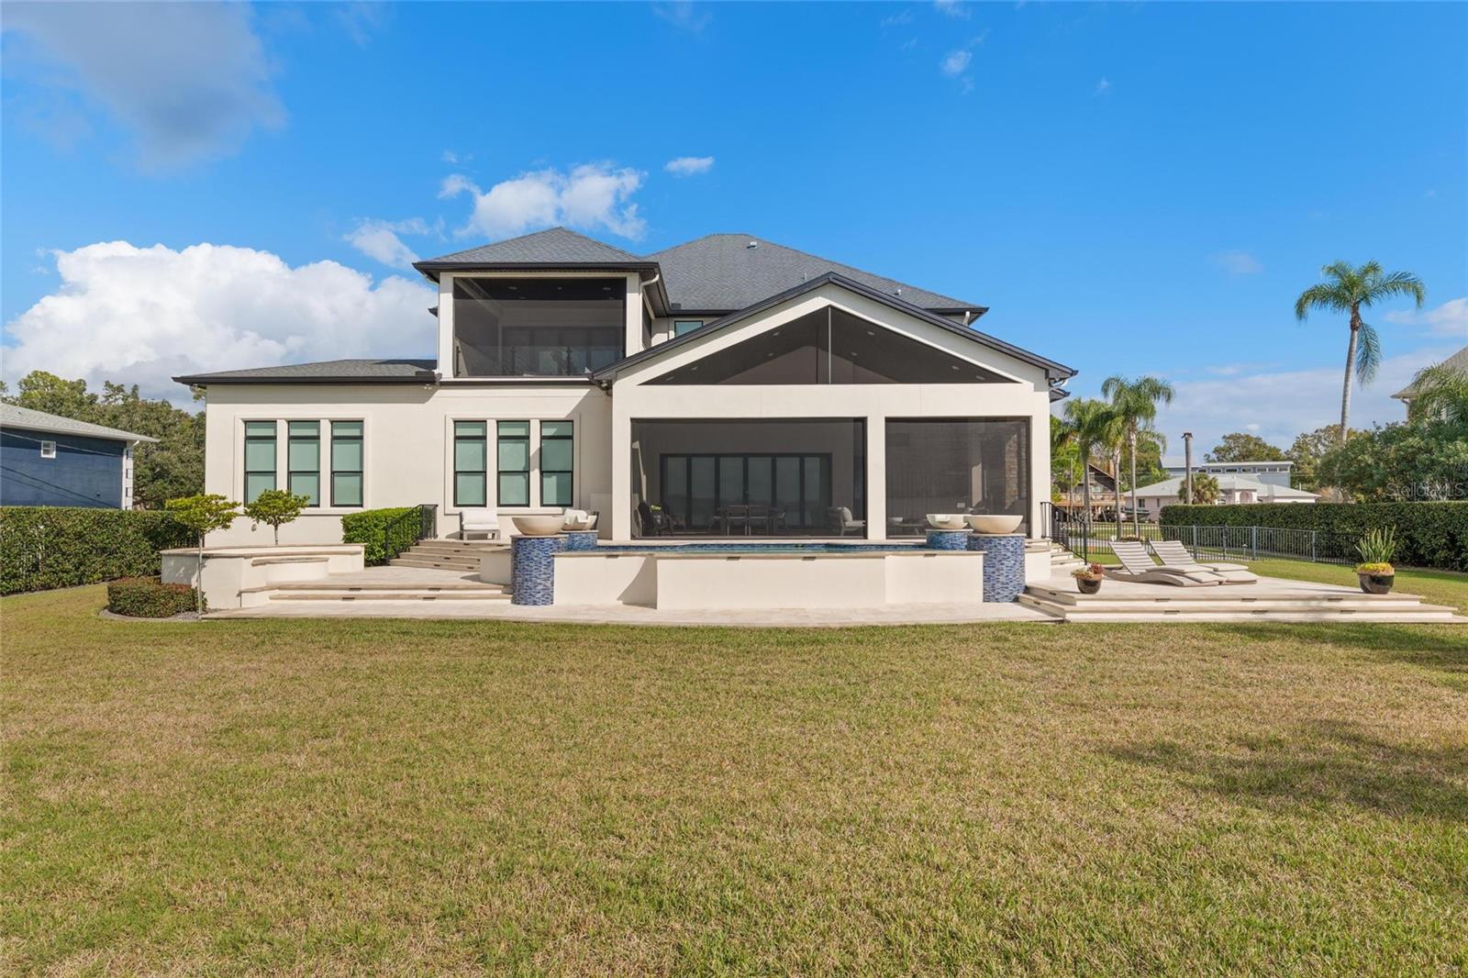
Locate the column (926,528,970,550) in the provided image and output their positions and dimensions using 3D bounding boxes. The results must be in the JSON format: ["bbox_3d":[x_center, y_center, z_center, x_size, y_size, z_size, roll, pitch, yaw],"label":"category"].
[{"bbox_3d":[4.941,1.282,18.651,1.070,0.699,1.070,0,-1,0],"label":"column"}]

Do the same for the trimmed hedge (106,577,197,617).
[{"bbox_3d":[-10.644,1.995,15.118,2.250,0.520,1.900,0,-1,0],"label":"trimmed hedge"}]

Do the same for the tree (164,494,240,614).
[{"bbox_3d":[-9.590,1.160,14.735,1.220,2.170,1.180,0,-1,0],"label":"tree"}]

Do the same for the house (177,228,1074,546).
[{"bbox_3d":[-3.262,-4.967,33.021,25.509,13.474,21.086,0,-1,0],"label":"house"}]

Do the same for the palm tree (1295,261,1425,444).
[{"bbox_3d":[25.100,-3.544,32.960,4.400,11.900,4.300,0,-1,0],"label":"palm tree"}]

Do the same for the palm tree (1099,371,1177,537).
[{"bbox_3d":[21.072,-1.642,42.710,3.700,8.500,3.600,0,-1,0],"label":"palm tree"}]

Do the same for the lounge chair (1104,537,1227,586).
[{"bbox_3d":[8.254,1.402,15.798,0.782,0.786,1.954,0,-1,-24],"label":"lounge chair"}]

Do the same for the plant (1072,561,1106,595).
[{"bbox_3d":[6.317,1.561,14.492,0.580,0.570,0.550,0,-1,0],"label":"plant"}]

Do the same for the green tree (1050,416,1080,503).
[{"bbox_3d":[26.800,-1.900,70.000,7.000,10.000,7.000,0,-1,0],"label":"green tree"}]

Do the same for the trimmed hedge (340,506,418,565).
[{"bbox_3d":[-9.563,1.247,21.996,1.286,1.419,2.057,0,-1,-3],"label":"trimmed hedge"}]

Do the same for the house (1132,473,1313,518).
[{"bbox_3d":[52.043,0.831,86.926,14.400,5.143,10.800,0,-1,0],"label":"house"}]

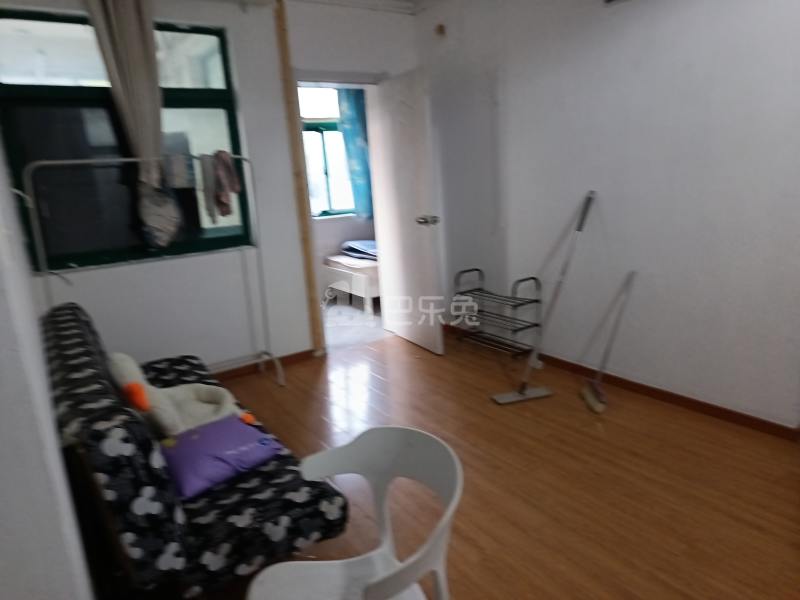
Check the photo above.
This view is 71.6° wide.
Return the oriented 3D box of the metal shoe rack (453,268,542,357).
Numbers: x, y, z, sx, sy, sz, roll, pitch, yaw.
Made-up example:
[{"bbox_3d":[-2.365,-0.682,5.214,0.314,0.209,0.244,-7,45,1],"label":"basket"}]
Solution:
[{"bbox_3d":[0.666,0.113,3.861,0.230,0.573,0.615,-11,14,-30],"label":"metal shoe rack"}]

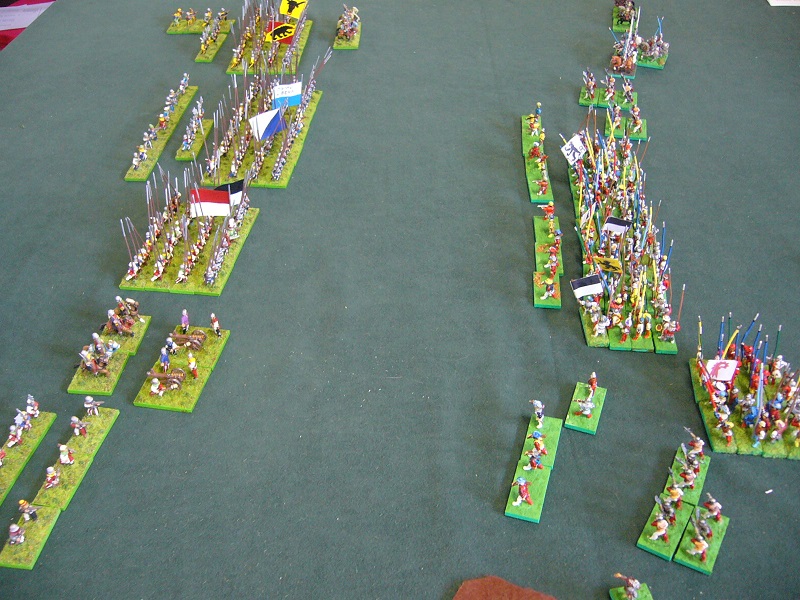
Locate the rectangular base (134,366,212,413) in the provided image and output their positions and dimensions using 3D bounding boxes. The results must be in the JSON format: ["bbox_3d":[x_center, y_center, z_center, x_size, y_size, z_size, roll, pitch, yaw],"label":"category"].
[{"bbox_3d":[-0.157,0.061,0.560,0.041,0.003,0.040,5,41,8],"label":"rectangular base"}]

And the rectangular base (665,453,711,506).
[{"bbox_3d":[0.176,0.108,0.494,0.020,0.003,0.040,18,44,21],"label":"rectangular base"}]

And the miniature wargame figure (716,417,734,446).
[{"bbox_3d":[0.204,0.082,0.507,0.013,0.018,0.009,3,41,5],"label":"miniature wargame figure"}]

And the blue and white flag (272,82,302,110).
[{"bbox_3d":[-0.113,-0.205,0.812,0.030,0.029,0.004,-16,54,-19],"label":"blue and white flag"}]

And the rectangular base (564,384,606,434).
[{"bbox_3d":[0.124,0.072,0.537,0.020,0.003,0.040,14,43,16],"label":"rectangular base"}]

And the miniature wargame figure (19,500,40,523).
[{"bbox_3d":[-0.216,0.123,0.470,0.013,0.018,0.008,-5,40,-4],"label":"miniature wargame figure"}]

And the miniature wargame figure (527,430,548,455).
[{"bbox_3d":[0.086,0.088,0.504,0.013,0.018,0.009,11,42,14],"label":"miniature wargame figure"}]

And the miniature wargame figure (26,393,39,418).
[{"bbox_3d":[-0.241,0.069,0.531,0.009,0.018,0.009,5,41,7],"label":"miniature wargame figure"}]

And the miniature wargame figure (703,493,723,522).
[{"bbox_3d":[0.179,0.119,0.463,0.013,0.020,0.009,19,44,22],"label":"miniature wargame figure"}]

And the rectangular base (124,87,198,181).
[{"bbox_3d":[-0.244,-0.177,0.841,0.020,0.003,0.200,1,40,3],"label":"rectangular base"}]

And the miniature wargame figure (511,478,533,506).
[{"bbox_3d":[0.070,0.110,0.466,0.013,0.021,0.009,6,40,8],"label":"miniature wargame figure"}]

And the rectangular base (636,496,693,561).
[{"bbox_3d":[0.153,0.131,0.467,0.020,0.003,0.040,22,45,25],"label":"rectangular base"}]

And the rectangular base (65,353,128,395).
[{"bbox_3d":[-0.213,0.052,0.572,0.030,0.003,0.040,1,40,3],"label":"rectangular base"}]

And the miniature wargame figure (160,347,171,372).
[{"bbox_3d":[-0.163,0.041,0.560,0.008,0.021,0.009,20,45,22],"label":"miniature wargame figure"}]

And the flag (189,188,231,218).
[{"bbox_3d":[-0.154,-0.078,0.659,0.031,0.025,0.003,0,39,-9],"label":"flag"}]

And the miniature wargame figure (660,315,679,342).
[{"bbox_3d":[0.191,0.020,0.573,0.013,0.020,0.009,1,40,3],"label":"miniature wargame figure"}]

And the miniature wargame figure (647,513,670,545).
[{"bbox_3d":[0.144,0.126,0.449,0.011,0.022,0.009,16,42,19],"label":"miniature wargame figure"}]

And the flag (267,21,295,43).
[{"bbox_3d":[-0.139,-0.312,0.946,0.032,0.024,0.003,2,36,-24],"label":"flag"}]

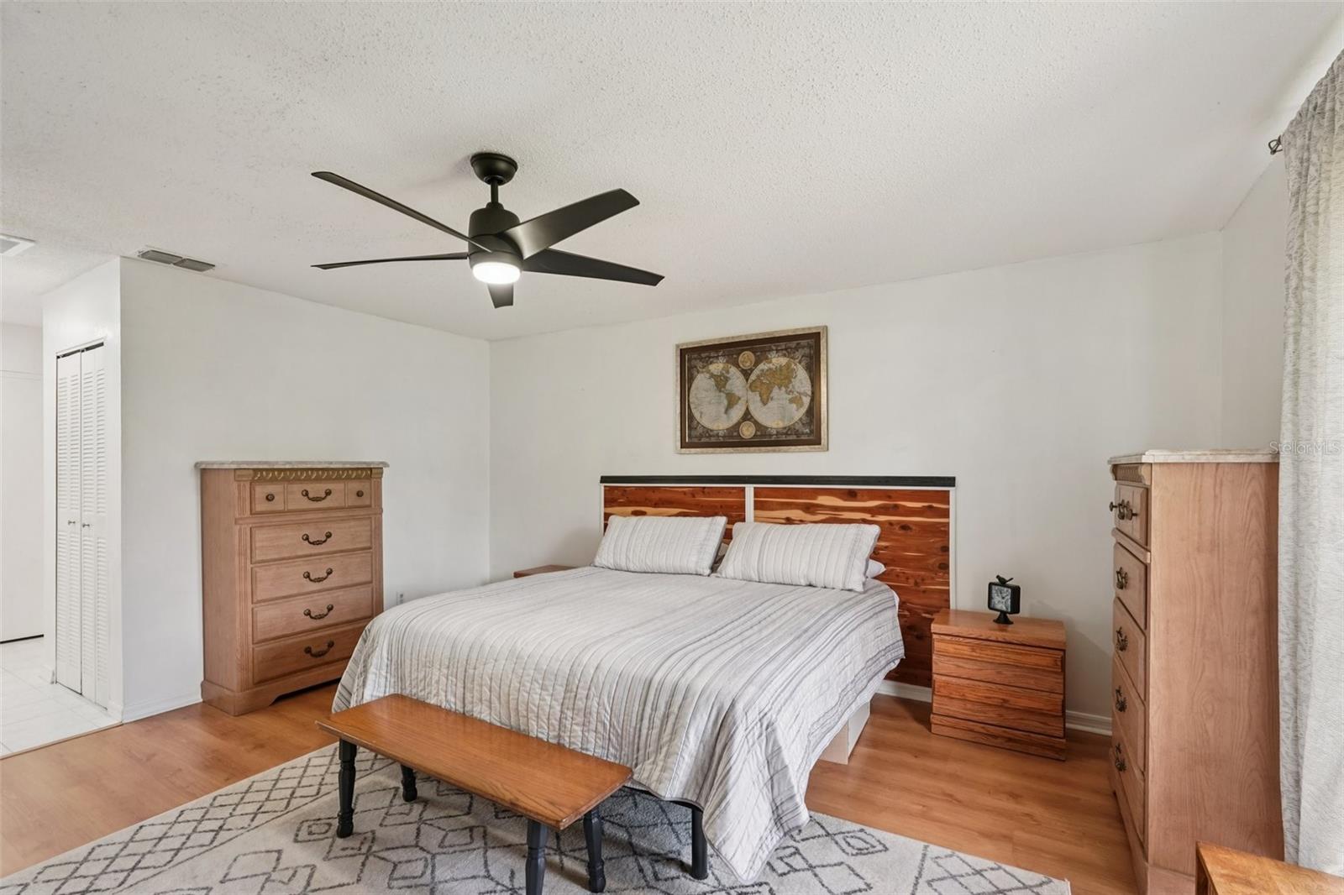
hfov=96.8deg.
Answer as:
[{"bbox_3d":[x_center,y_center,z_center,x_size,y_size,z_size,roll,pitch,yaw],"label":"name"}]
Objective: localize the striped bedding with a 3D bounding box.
[{"bbox_3d":[-0.099,0.981,2.901,2.110,0.480,1.970,-1,-2,30],"label":"striped bedding"}]

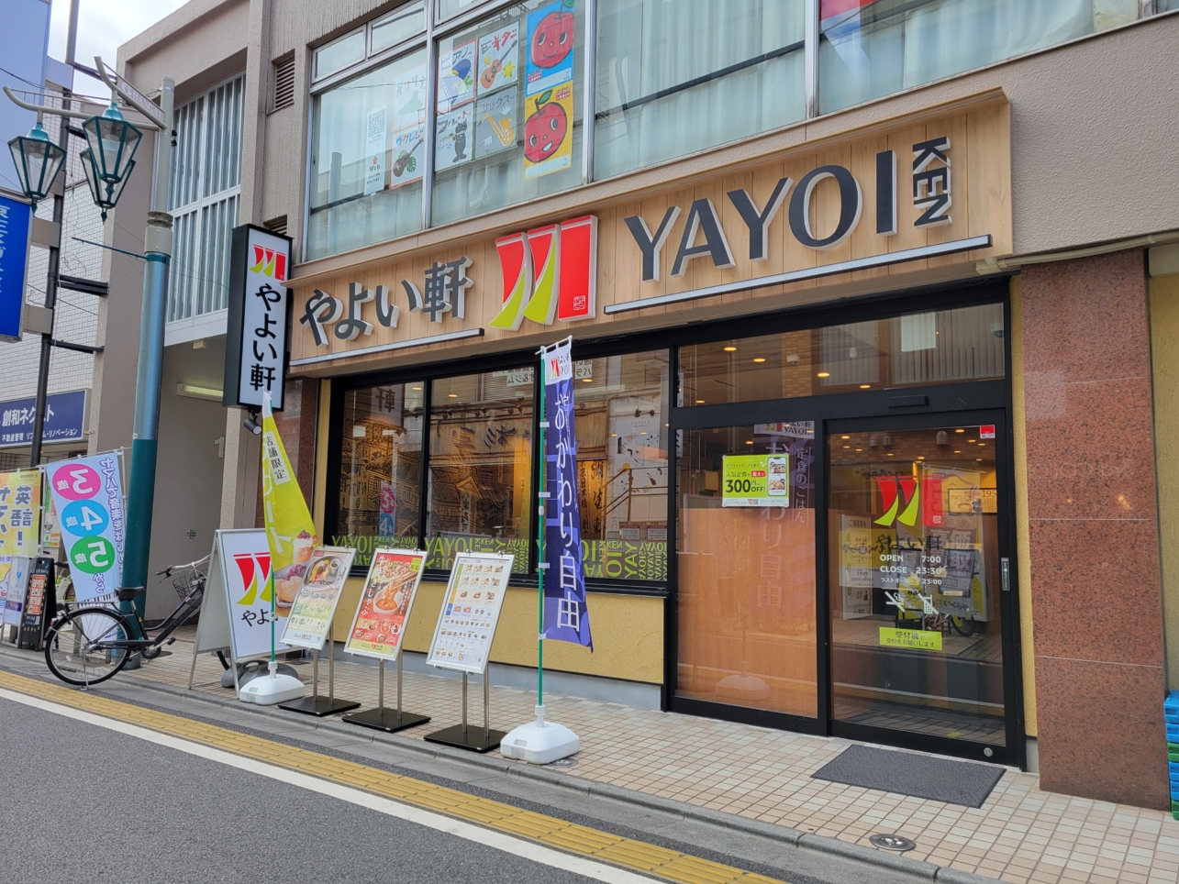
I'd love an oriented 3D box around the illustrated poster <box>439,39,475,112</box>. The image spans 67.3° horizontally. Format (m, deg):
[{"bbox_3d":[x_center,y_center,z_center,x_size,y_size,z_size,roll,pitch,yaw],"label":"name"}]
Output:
[{"bbox_3d":[-1.212,-3.326,8.066,0.513,0.580,0.010,-3,-7,37],"label":"illustrated poster"}]

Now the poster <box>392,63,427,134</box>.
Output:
[{"bbox_3d":[-1.713,-3.287,8.443,0.490,0.570,0.010,-3,-7,37],"label":"poster"}]

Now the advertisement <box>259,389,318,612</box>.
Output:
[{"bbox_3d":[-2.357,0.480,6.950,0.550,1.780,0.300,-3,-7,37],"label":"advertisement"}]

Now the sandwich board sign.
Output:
[{"bbox_3d":[-2.861,1.428,7.686,0.683,1.347,0.824,-3,-6,32],"label":"sandwich board sign"}]

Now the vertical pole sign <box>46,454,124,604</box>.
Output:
[{"bbox_3d":[-4.928,1.070,8.750,0.660,1.850,0.150,4,-6,-29],"label":"vertical pole sign"}]

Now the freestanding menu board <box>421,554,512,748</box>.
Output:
[{"bbox_3d":[-0.758,1.330,5.787,0.540,1.210,0.390,-4,-7,40],"label":"freestanding menu board"}]

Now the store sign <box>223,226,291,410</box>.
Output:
[{"bbox_3d":[-3.218,-1.175,8.609,0.248,1.720,0.493,-3,-6,35],"label":"store sign"}]

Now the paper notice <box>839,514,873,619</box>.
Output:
[{"bbox_3d":[1.940,0.904,6.439,0.030,0.740,0.580,-3,-7,37],"label":"paper notice"}]

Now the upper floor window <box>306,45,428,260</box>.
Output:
[{"bbox_3d":[-2.209,-2.838,8.747,1.850,1.870,0.080,-3,-7,37],"label":"upper floor window"}]

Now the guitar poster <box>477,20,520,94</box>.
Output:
[{"bbox_3d":[-0.790,-3.316,7.672,0.463,0.560,0.010,-3,-6,35],"label":"guitar poster"}]

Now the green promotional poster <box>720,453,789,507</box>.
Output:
[{"bbox_3d":[1.156,0.273,6.175,0.503,0.364,0.010,-3,-6,35],"label":"green promotional poster"}]

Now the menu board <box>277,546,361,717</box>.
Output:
[{"bbox_3d":[-2.051,1.405,6.759,0.540,1.210,0.380,-4,-7,39],"label":"menu board"}]

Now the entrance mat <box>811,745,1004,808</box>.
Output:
[{"bbox_3d":[1.799,1.865,4.989,0.894,0.012,0.734,-3,-3,35],"label":"entrance mat"}]

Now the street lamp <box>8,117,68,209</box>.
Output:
[{"bbox_3d":[-5.292,-2.612,8.490,0.477,0.894,0.477,-3,-6,35],"label":"street lamp"}]

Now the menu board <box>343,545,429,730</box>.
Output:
[{"bbox_3d":[-1.471,1.396,6.415,0.633,1.226,0.442,-4,-7,39],"label":"menu board"}]

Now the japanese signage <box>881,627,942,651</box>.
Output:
[{"bbox_3d":[2.018,1.239,5.571,0.384,0.110,0.008,-3,-7,37],"label":"japanese signage"}]

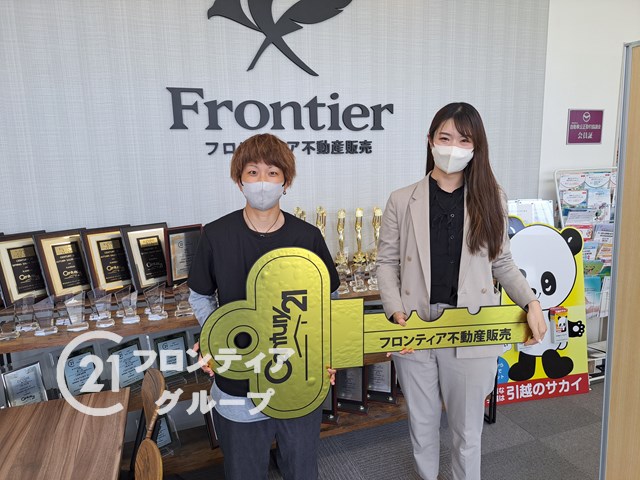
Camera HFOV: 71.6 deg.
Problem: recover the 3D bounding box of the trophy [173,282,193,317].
[{"bbox_3d":[-0.601,0.259,1.966,0.078,0.150,0.045,-4,9,-17],"label":"trophy"}]

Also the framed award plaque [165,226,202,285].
[{"bbox_3d":[-0.684,0.083,2.265,0.028,0.286,0.197,5,11,42],"label":"framed award plaque"}]

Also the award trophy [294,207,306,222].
[{"bbox_3d":[-0.105,-0.001,2.569,0.078,0.340,0.078,-3,9,-9],"label":"award trophy"}]

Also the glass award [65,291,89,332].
[{"bbox_3d":[-1.152,0.333,2.104,0.088,0.170,0.065,-5,9,-22],"label":"glass award"}]

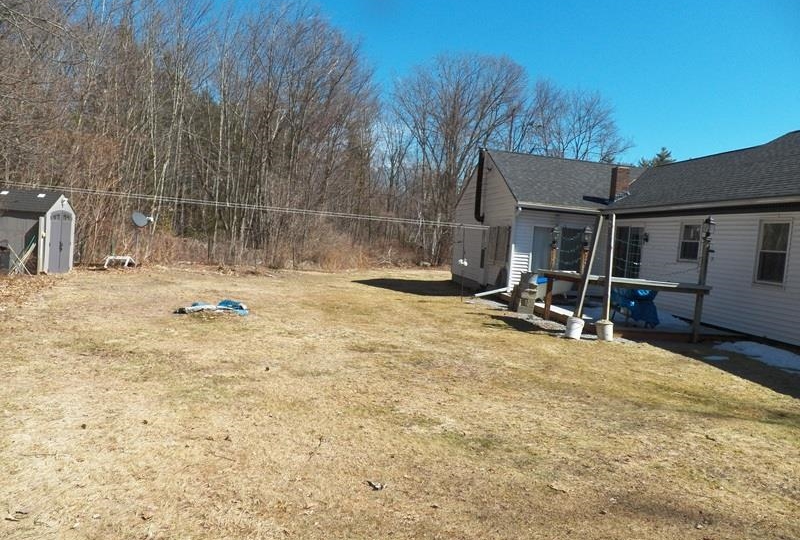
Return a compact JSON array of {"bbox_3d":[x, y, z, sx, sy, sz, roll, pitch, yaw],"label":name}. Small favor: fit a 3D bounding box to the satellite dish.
[{"bbox_3d":[-8.846,-1.733,22.300,0.460,0.620,0.600,6,3,21],"label":"satellite dish"}]

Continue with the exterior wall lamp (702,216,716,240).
[{"bbox_3d":[5.957,-0.799,12.464,0.200,0.450,0.200,5,3,-7],"label":"exterior wall lamp"}]

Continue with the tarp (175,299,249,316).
[{"bbox_3d":[-3.661,0.704,12.595,1.320,0.210,0.850,5,3,-7],"label":"tarp"}]

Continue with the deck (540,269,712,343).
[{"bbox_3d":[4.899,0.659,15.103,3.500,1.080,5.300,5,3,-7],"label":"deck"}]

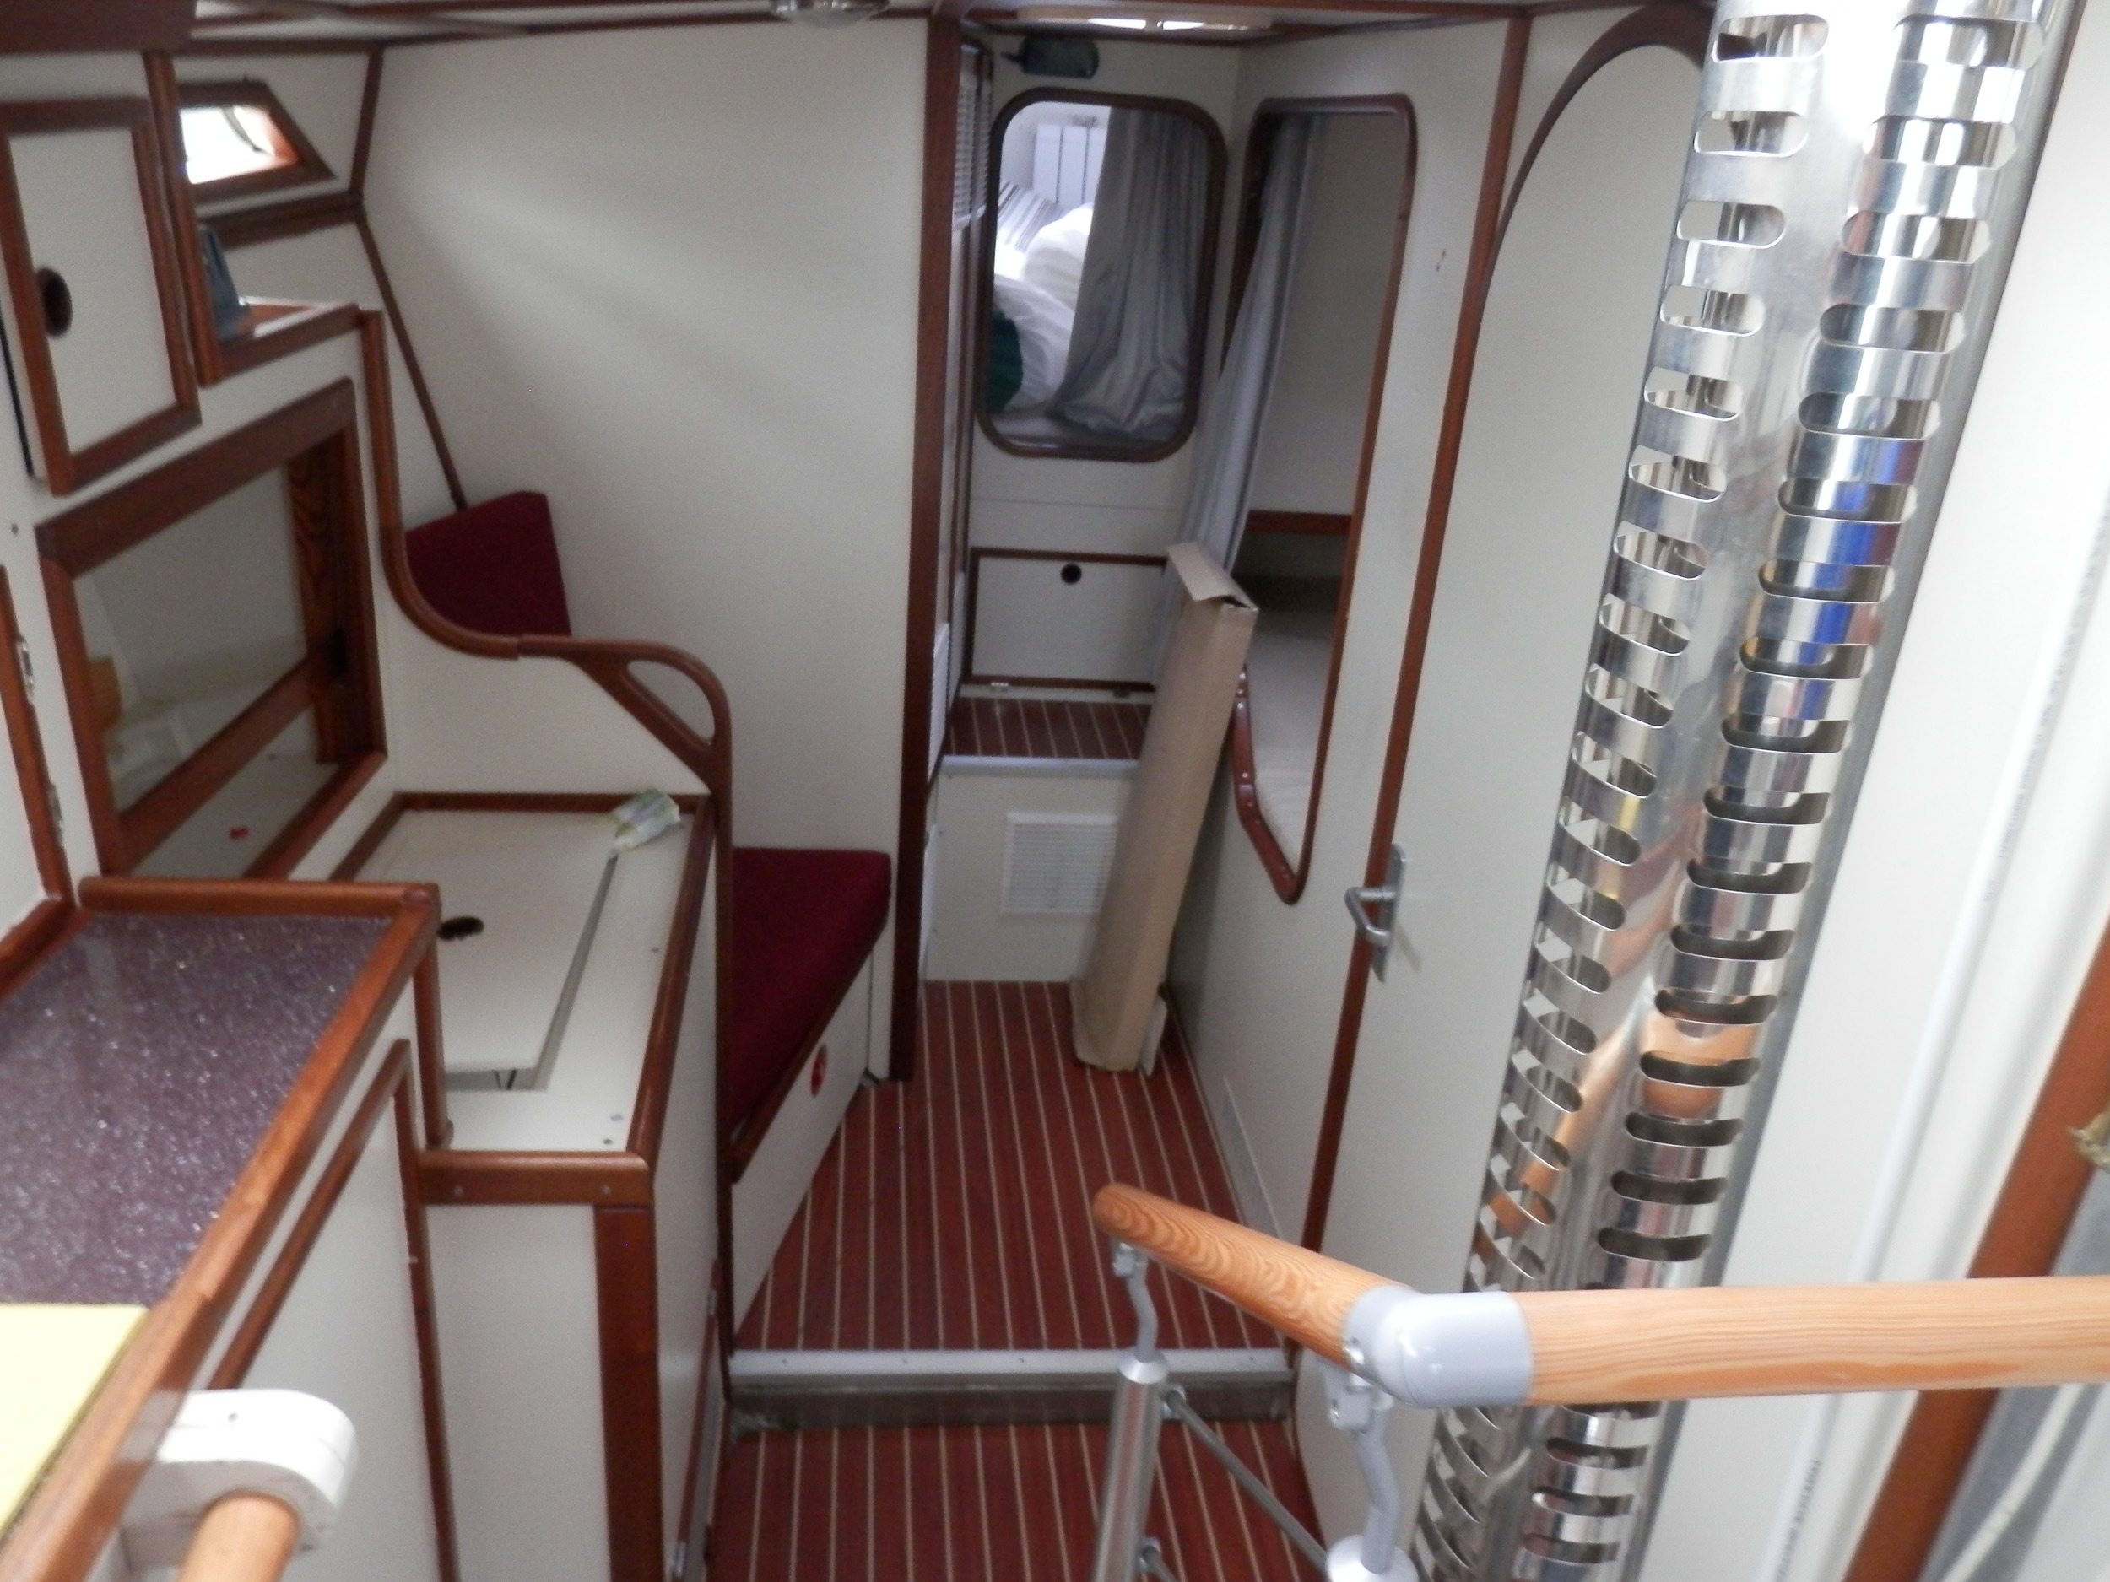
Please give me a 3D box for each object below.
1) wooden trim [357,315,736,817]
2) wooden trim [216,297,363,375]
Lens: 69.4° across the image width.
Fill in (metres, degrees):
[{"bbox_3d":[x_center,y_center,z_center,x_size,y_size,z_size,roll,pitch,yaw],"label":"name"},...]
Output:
[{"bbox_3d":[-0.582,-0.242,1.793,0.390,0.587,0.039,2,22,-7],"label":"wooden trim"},{"bbox_3d":[-0.732,-0.439,1.463,0.021,0.026,0.364,2,22,-7],"label":"wooden trim"}]

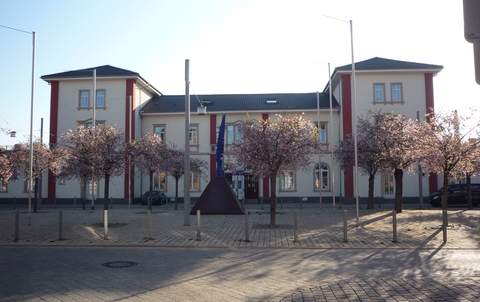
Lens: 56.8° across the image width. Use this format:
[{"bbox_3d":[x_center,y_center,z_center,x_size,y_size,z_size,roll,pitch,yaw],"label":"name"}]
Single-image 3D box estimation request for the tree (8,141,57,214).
[{"bbox_3d":[-11.689,1.419,25.234,2.950,4.128,2.900,-1,-4,4],"label":"tree"}]

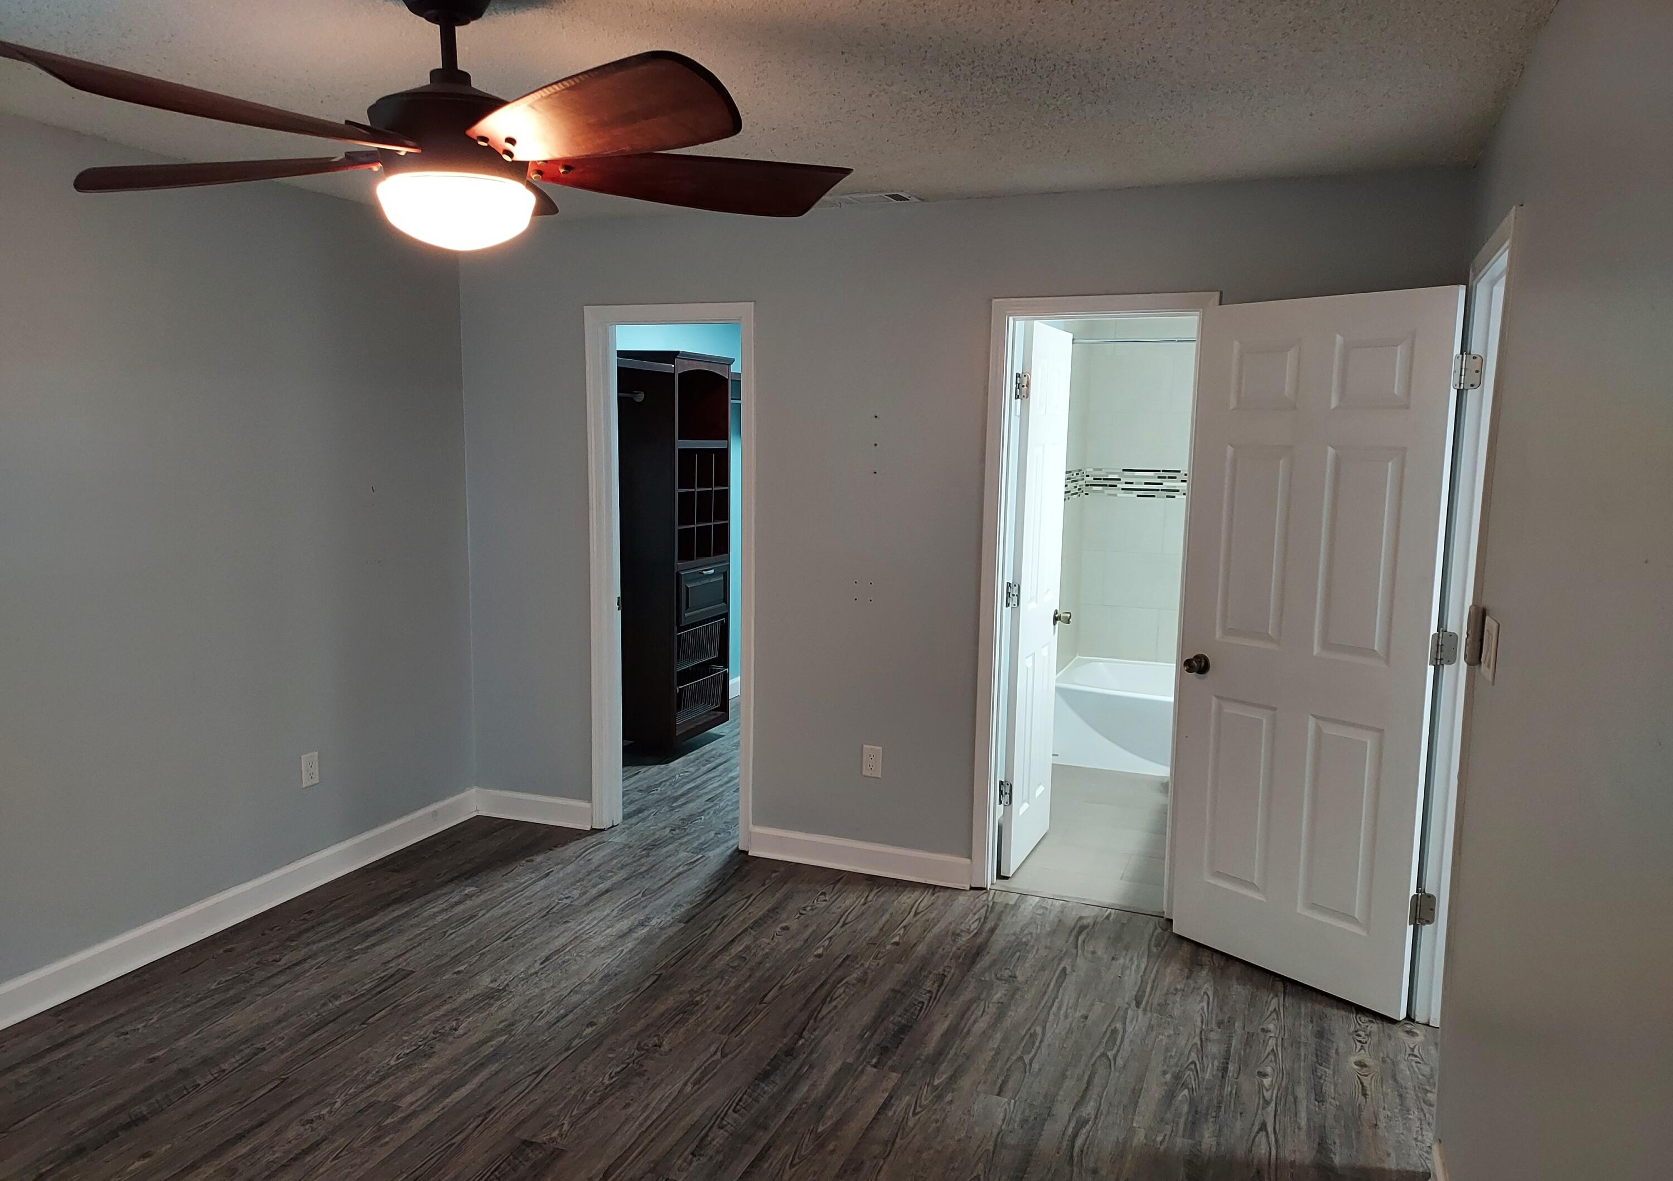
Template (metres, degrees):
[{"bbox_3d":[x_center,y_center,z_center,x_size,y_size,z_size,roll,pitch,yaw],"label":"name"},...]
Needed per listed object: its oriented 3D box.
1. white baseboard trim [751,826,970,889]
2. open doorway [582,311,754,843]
[{"bbox_3d":[0.070,1.007,4.383,0.890,0.108,0.018,4,8,22],"label":"white baseboard trim"},{"bbox_3d":[-0.647,-0.041,4.606,0.745,2.110,0.130,4,8,22],"label":"open doorway"}]

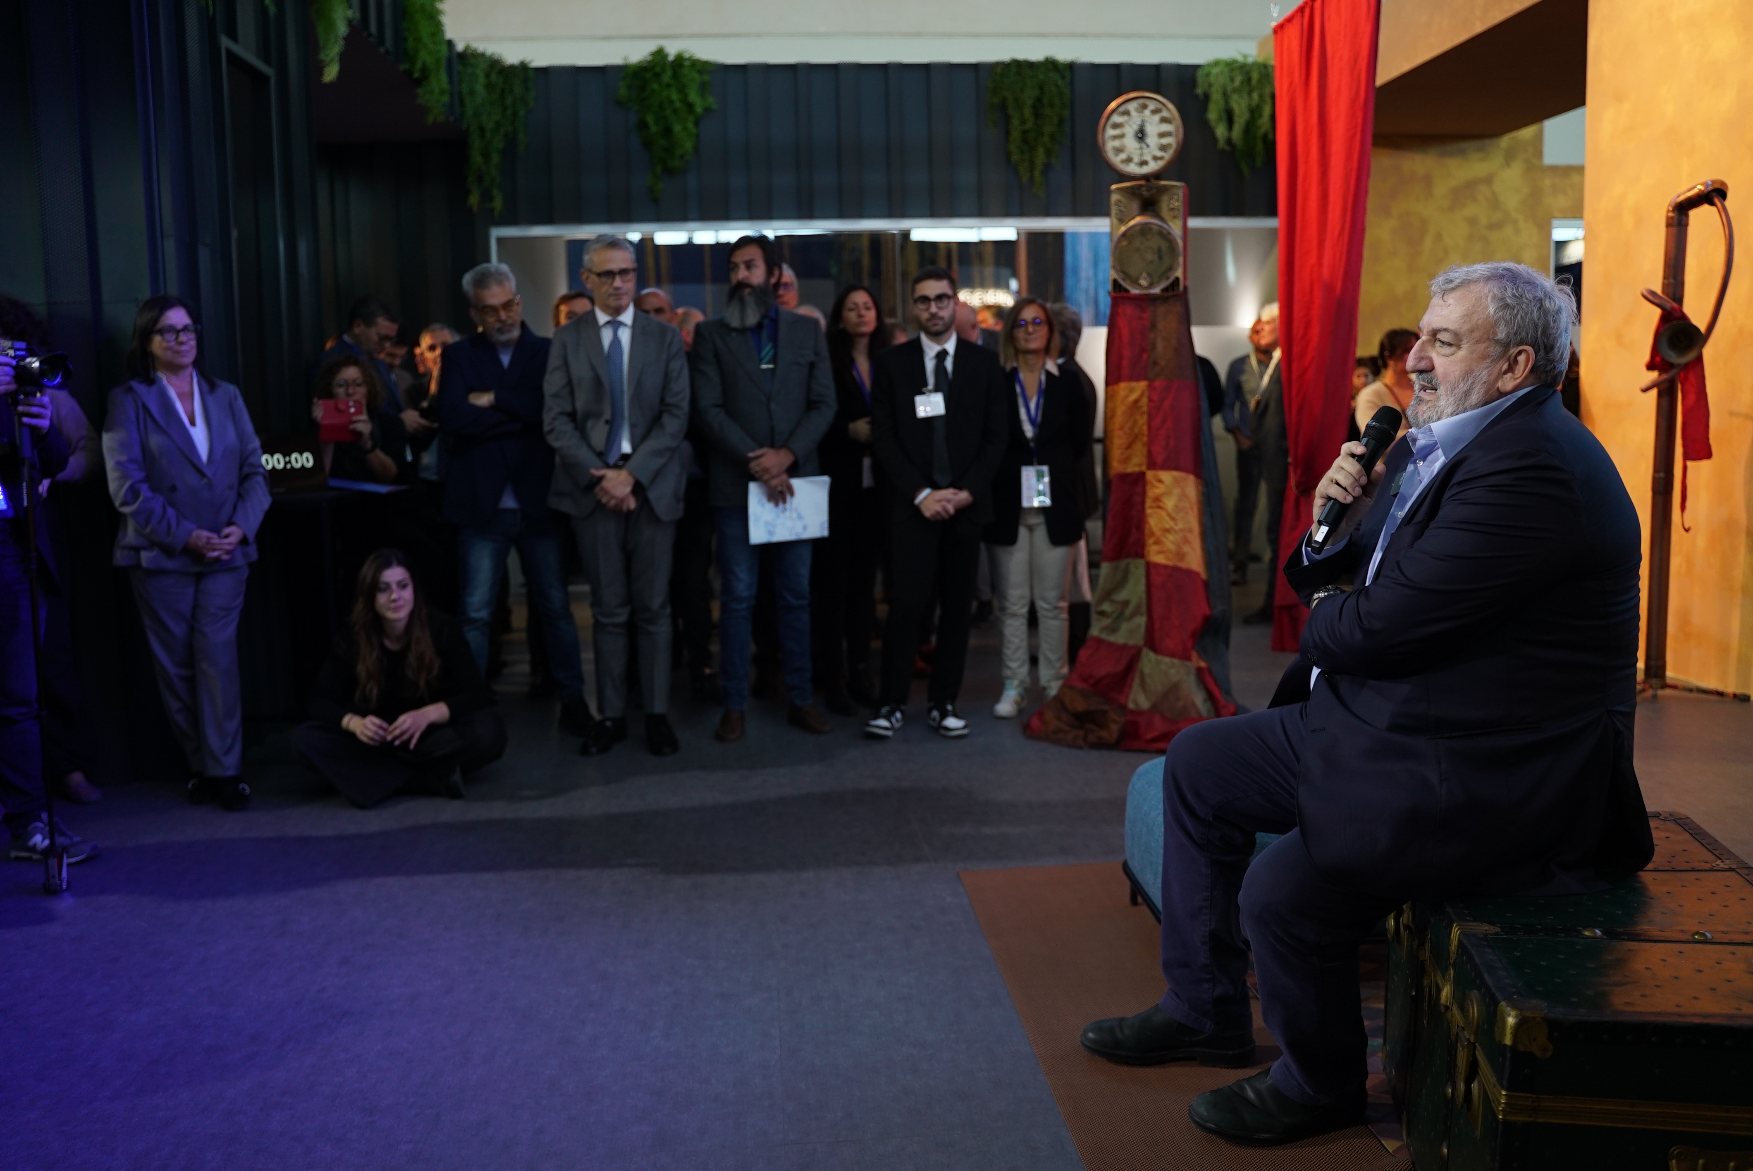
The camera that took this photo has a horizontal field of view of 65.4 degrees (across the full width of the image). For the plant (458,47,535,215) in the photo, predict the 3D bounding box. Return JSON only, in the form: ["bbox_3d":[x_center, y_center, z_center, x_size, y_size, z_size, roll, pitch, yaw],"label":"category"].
[{"bbox_3d":[-2.441,-2.915,8.787,0.442,1.022,0.363,-2,7,-5],"label":"plant"}]

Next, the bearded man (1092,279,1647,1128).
[{"bbox_3d":[0.791,0.183,2.220,0.911,1.372,0.598,0,7,7],"label":"bearded man"}]

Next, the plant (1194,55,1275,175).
[{"bbox_3d":[2.433,-3.153,9.168,0.529,0.749,0.363,-2,7,-5],"label":"plant"}]

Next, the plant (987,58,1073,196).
[{"bbox_3d":[1.016,-3.033,9.064,0.545,0.867,0.363,-2,7,-5],"label":"plant"}]

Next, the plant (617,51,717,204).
[{"bbox_3d":[-1.353,-2.985,8.870,0.624,0.934,0.363,-2,7,-5],"label":"plant"}]

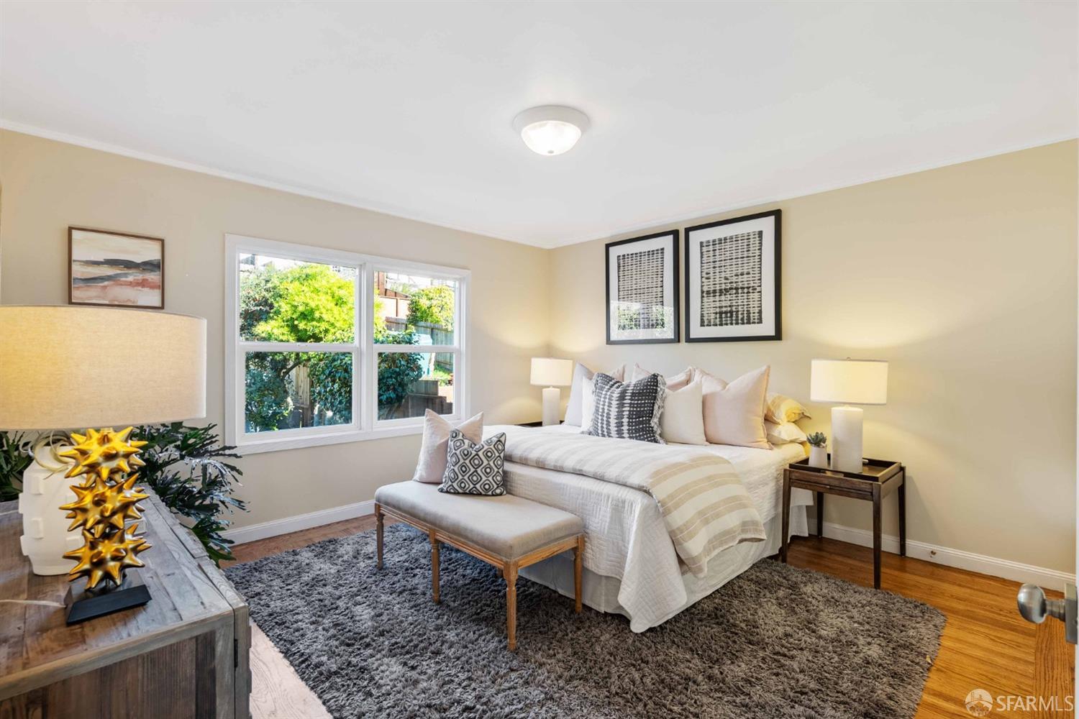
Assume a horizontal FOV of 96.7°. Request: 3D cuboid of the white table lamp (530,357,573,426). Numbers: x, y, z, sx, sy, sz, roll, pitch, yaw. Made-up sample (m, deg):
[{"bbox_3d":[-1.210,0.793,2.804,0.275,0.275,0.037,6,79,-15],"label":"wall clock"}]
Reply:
[{"bbox_3d":[0.117,0.317,4.532,0.392,0.680,0.392,0,0,0],"label":"white table lamp"}]

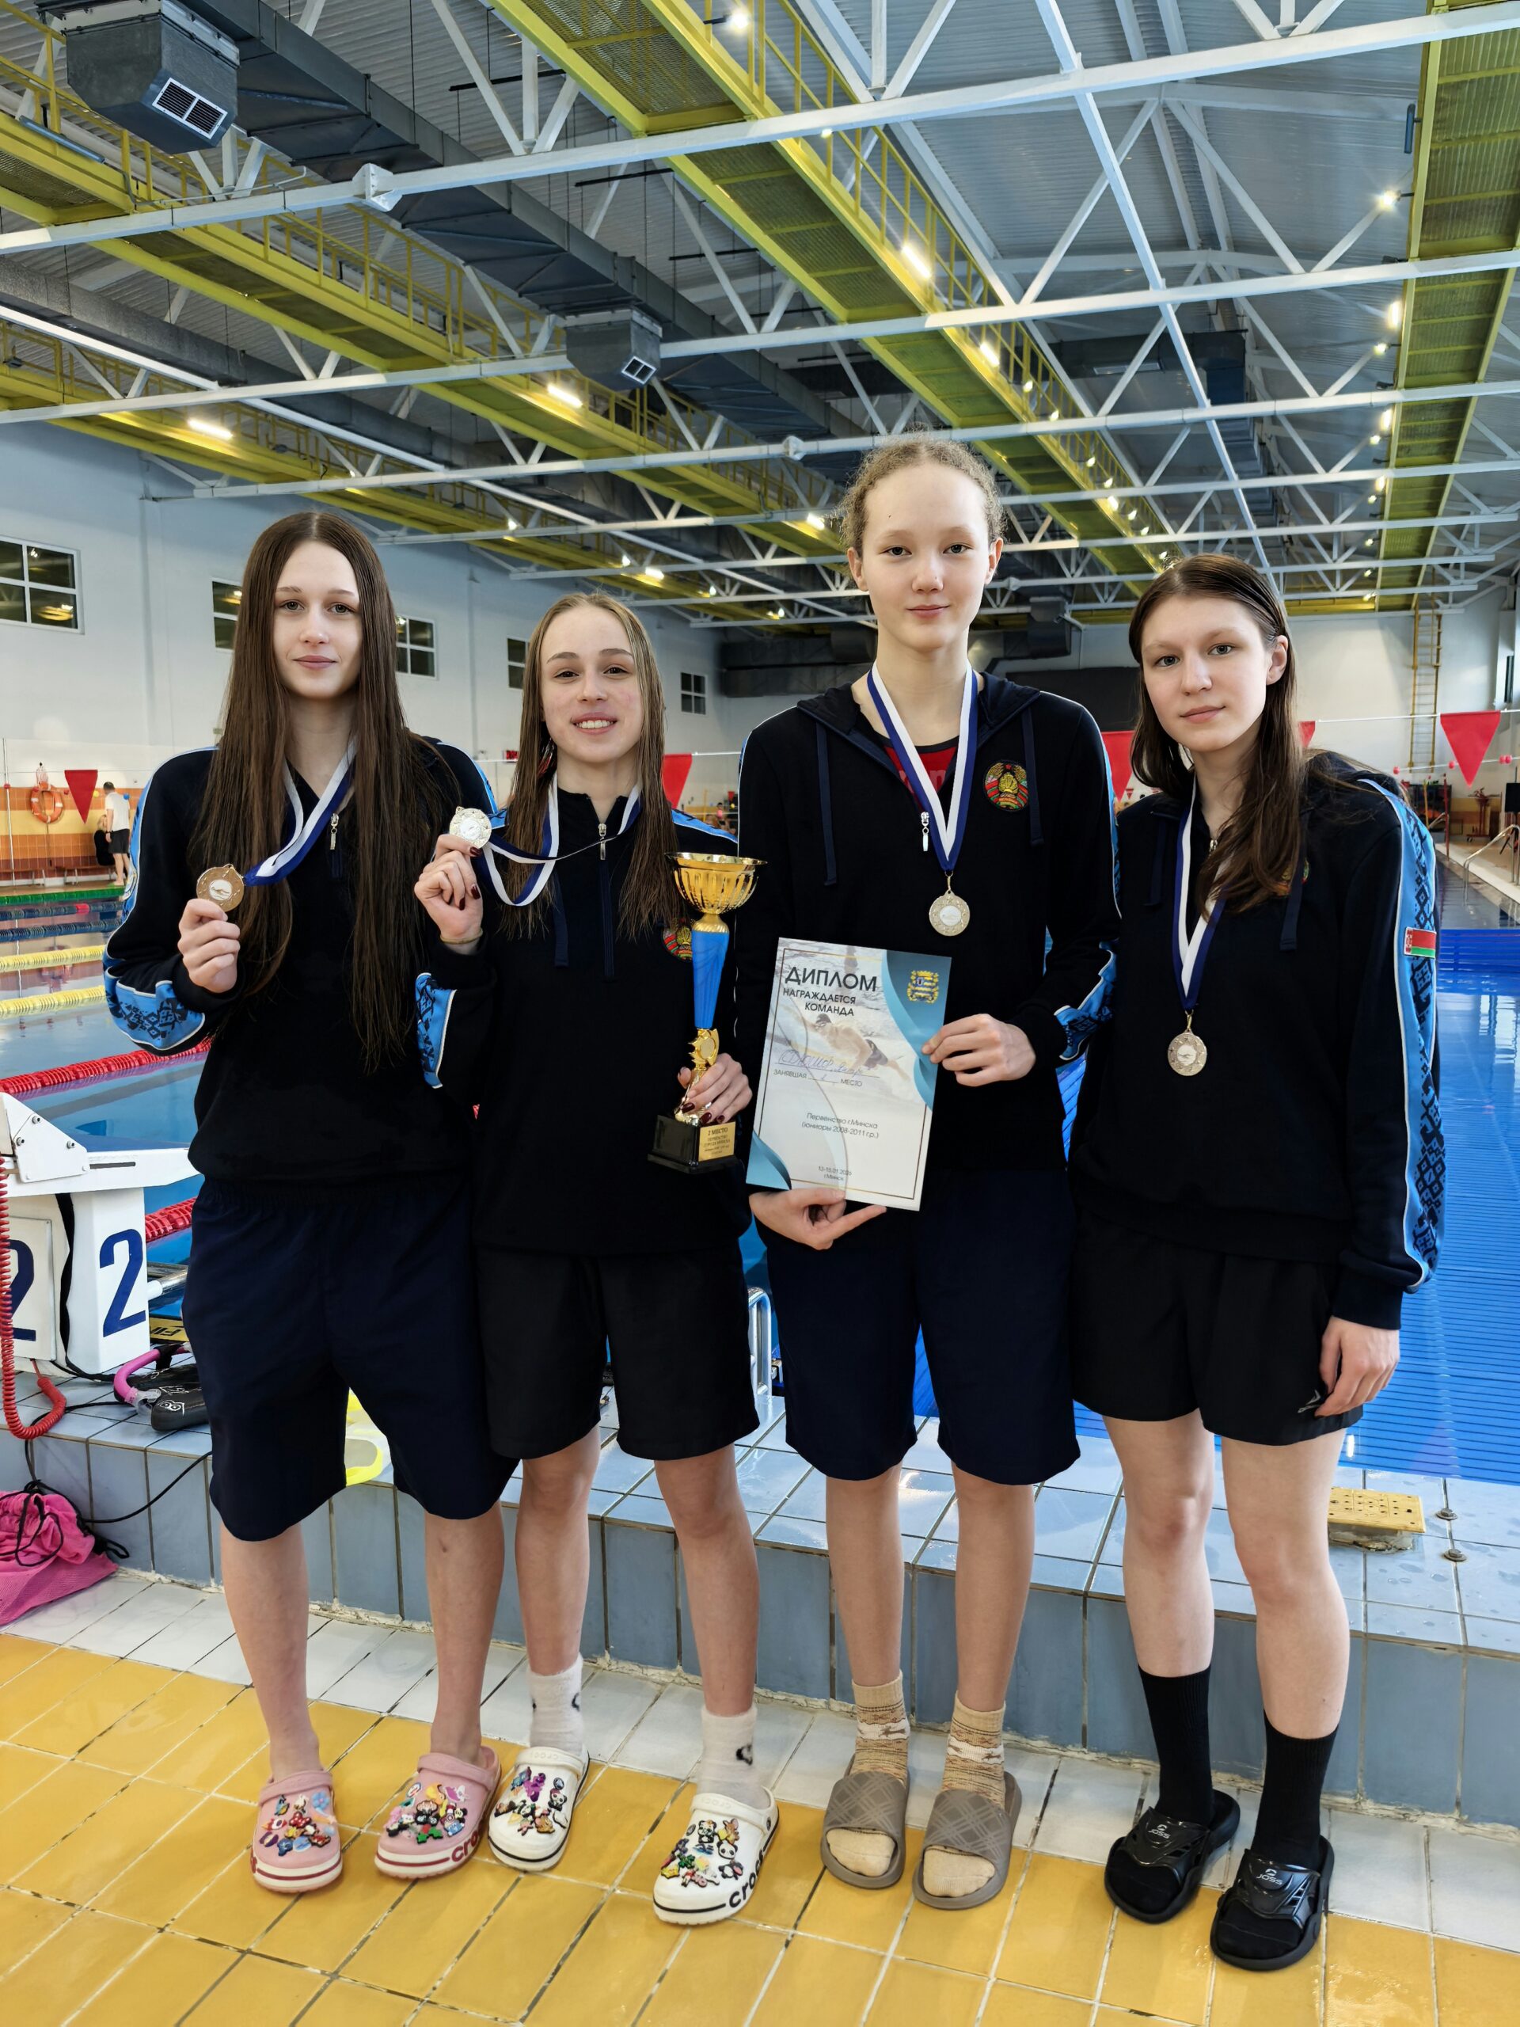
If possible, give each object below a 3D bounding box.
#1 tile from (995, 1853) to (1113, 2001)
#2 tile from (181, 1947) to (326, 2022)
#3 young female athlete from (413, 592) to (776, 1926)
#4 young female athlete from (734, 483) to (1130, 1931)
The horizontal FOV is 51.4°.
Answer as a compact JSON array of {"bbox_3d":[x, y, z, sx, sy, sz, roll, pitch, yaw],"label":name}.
[{"bbox_3d":[0.379,1.143,1.982,0.120,0.010,0.244,2,8,19],"label":"tile"},{"bbox_3d":[-0.613,1.177,1.806,0.120,0.010,0.244,2,8,19],"label":"tile"},{"bbox_3d":[-0.184,0.304,2.029,0.460,1.655,0.360,1,8,11],"label":"young female athlete"},{"bbox_3d":[0.216,0.215,2.018,0.490,1.825,0.340,1,8,12],"label":"young female athlete"}]

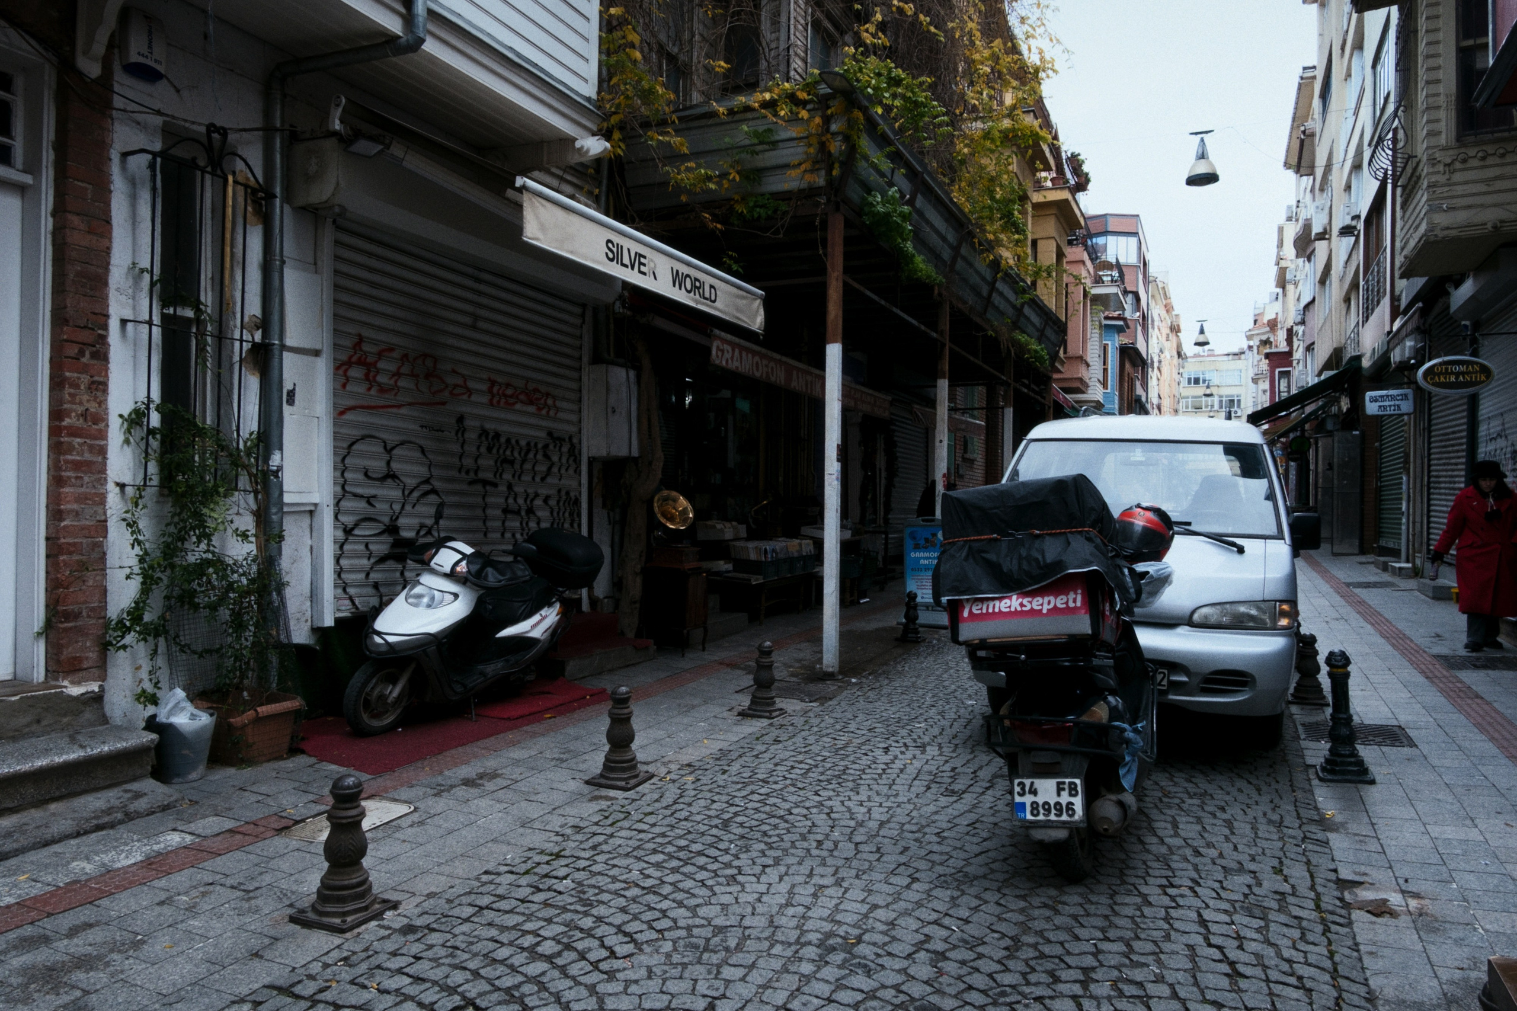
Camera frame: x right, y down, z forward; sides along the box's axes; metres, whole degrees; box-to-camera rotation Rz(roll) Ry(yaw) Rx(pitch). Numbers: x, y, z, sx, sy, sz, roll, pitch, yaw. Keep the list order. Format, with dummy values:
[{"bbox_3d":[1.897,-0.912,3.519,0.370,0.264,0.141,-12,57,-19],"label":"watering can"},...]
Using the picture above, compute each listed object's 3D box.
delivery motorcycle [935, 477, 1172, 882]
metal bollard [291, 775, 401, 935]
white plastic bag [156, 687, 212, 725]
[{"bbox_3d":[1.388,0.652,4.358,0.760,1.490,1.880,-3,-2,26],"label":"delivery motorcycle"},{"bbox_3d":[-1.420,1.161,3.476,0.250,0.465,0.250,1,0,24],"label":"metal bollard"},{"bbox_3d":[-2.870,1.007,5.050,0.240,0.210,0.240,1,0,24],"label":"white plastic bag"}]

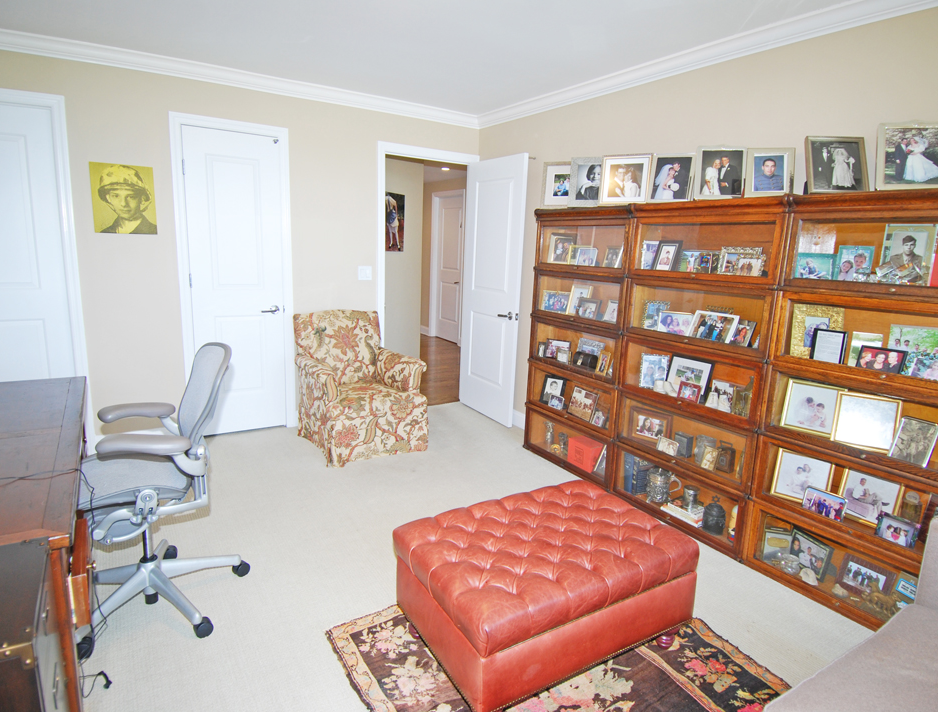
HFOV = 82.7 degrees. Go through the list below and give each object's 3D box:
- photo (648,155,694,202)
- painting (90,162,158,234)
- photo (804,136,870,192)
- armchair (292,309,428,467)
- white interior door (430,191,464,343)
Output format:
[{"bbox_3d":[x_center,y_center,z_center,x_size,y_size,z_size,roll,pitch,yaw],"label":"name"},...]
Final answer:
[{"bbox_3d":[1.036,-0.898,2.718,0.214,0.261,0.030,7,-2,21],"label":"photo"},{"bbox_3d":[-2.095,-0.952,3.242,0.340,0.414,0.025,-5,14,-33],"label":"painting"},{"bbox_3d":[1.454,-0.743,2.110,0.224,0.257,0.035,4,-10,8],"label":"photo"},{"bbox_3d":[-0.779,0.163,3.718,0.695,0.896,0.806,-5,14,-33],"label":"armchair"},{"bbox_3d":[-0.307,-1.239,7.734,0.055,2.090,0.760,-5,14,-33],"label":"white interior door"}]

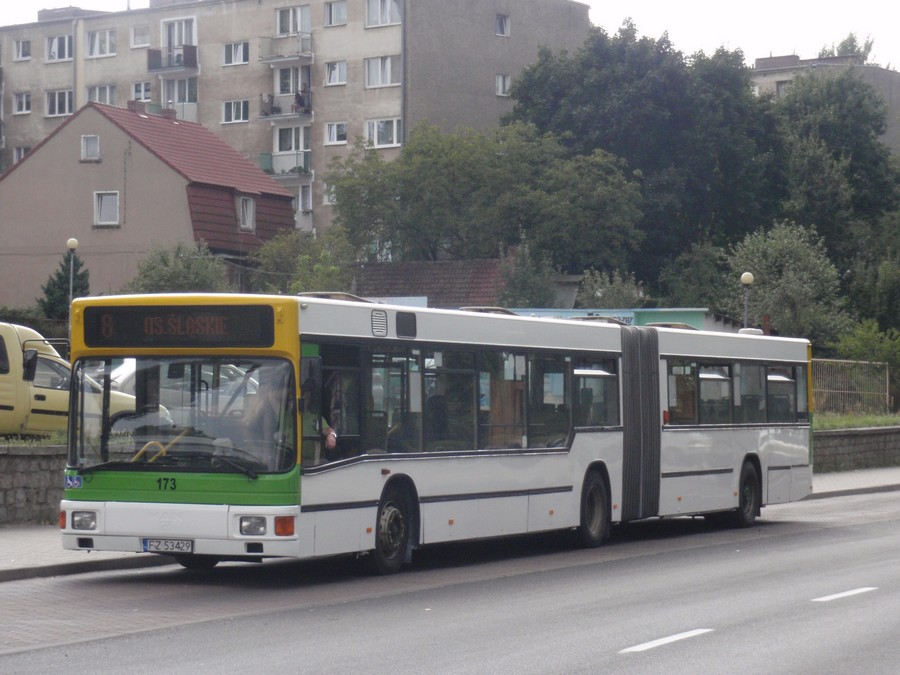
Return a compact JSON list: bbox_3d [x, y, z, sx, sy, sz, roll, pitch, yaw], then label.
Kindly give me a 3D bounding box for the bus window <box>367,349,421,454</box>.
[{"bbox_3d":[-0.593,0.660,26.732,0.060,1.063,1.308,0,-1,24],"label":"bus window"}]

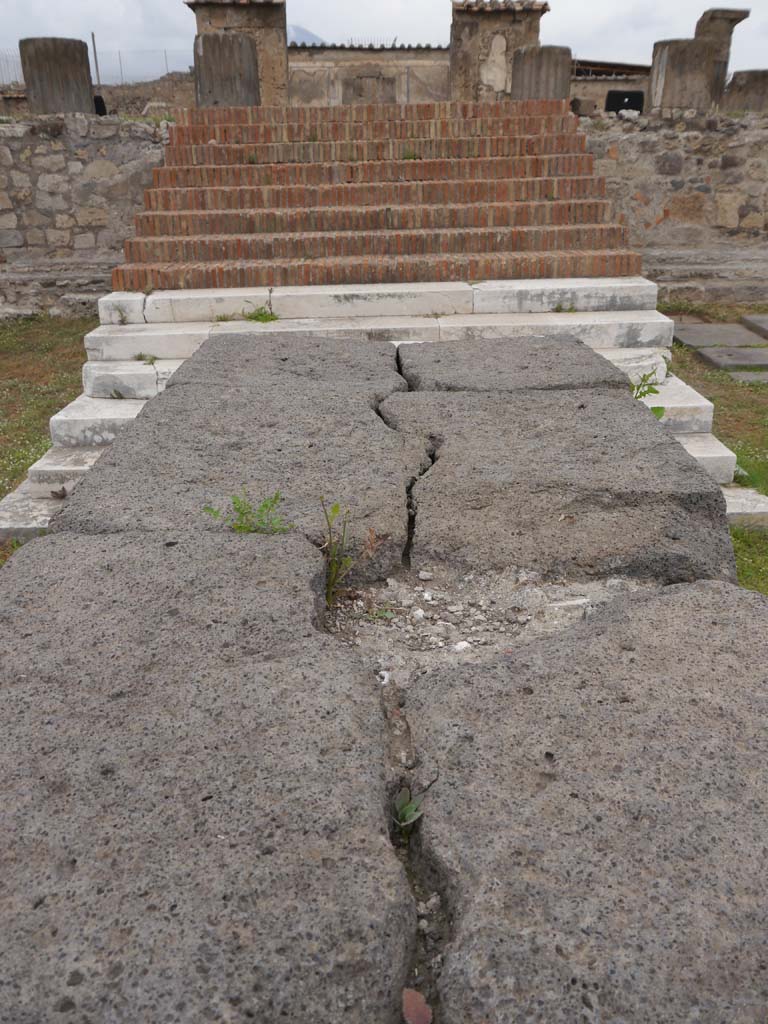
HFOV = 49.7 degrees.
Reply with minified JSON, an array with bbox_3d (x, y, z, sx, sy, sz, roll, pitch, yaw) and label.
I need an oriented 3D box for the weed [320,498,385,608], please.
[{"bbox_3d":[-0.057,0.076,1.517,0.115,0.202,0.103,-1,24,0],"label":"weed"}]

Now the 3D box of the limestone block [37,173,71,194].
[{"bbox_3d":[-4.268,-4.269,10.766,0.432,0.246,0.220,-1,24,0],"label":"limestone block"}]

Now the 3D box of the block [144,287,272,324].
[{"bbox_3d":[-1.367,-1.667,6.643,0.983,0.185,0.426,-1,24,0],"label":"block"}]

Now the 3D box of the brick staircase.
[{"bbox_3d":[-0.088,-3.191,7.984,4.300,1.419,3.260,-1,24,0],"label":"brick staircase"}]

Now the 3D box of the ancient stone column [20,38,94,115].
[{"bbox_3d":[-4.206,-5.601,10.724,0.880,0.933,0.880,-1,24,0],"label":"ancient stone column"}]

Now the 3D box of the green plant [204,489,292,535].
[{"bbox_3d":[-0.247,0.004,1.518,0.155,0.070,0.100,-1,24,0],"label":"green plant"}]

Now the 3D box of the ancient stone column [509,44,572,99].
[{"bbox_3d":[1.842,-5.112,9.687,0.679,0.553,0.679,-1,24,0],"label":"ancient stone column"}]

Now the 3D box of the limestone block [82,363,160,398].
[{"bbox_3d":[-1.845,-0.967,6.014,0.519,0.168,0.420,-1,24,0],"label":"limestone block"}]

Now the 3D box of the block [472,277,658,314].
[{"bbox_3d":[1.432,-1.771,6.756,1.454,0.194,0.466,-1,24,0],"label":"block"}]

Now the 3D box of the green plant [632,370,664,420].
[{"bbox_3d":[0.706,-0.313,2.215,0.088,0.133,0.075,-1,24,0],"label":"green plant"}]

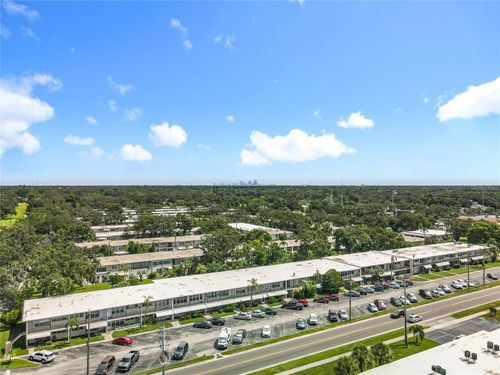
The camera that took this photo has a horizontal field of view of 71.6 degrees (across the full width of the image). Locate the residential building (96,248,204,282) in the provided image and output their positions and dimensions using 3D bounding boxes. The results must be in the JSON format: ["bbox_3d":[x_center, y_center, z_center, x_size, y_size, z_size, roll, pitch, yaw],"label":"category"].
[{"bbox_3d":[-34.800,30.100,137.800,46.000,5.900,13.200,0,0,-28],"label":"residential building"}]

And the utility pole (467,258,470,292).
[{"bbox_3d":[69.900,27.890,110.800,0.350,10.700,0.350,0,0,-28],"label":"utility pole"}]

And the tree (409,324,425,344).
[{"bbox_3d":[35.600,31.440,74.000,3.500,4.100,3.500,0,0,-28],"label":"tree"}]

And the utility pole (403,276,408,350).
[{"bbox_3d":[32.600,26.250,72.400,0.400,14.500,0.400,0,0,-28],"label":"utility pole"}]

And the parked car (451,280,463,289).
[{"bbox_3d":[68.940,32.410,114.980,1.850,1.600,4.700,0,0,7],"label":"parked car"}]

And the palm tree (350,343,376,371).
[{"bbox_3d":[19.900,30.730,61.000,4.300,5.700,4.300,0,0,-28],"label":"palm tree"}]

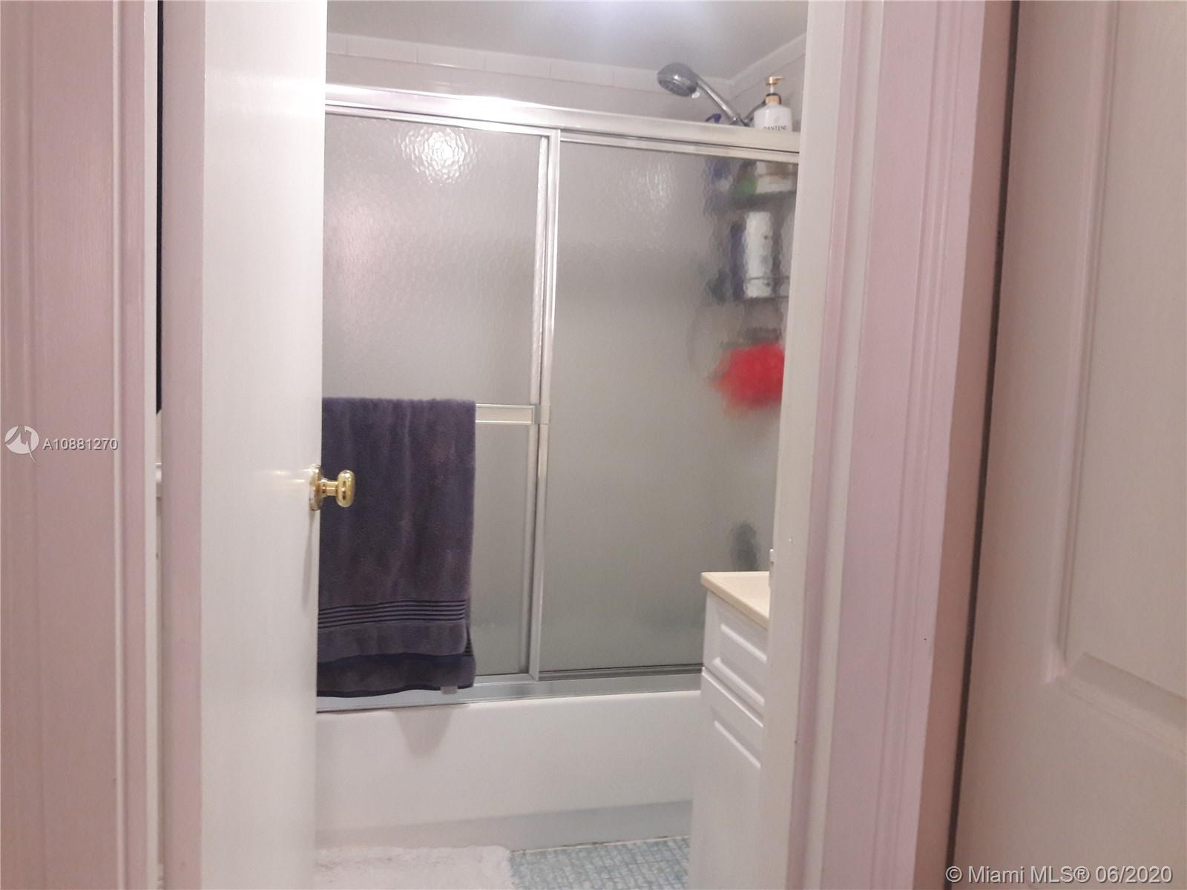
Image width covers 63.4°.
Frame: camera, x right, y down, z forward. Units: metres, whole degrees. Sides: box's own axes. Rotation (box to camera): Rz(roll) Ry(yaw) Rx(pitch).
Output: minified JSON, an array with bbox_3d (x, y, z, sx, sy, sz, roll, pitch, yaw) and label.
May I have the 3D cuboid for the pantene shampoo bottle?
[{"bbox_3d":[0.495,-0.857,2.648,0.102,0.307,0.072,3,6,3],"label":"pantene shampoo bottle"}]

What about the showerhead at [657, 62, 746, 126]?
[{"bbox_3d":[0.311,-0.994,2.709,0.274,0.157,0.100,1,6,-15],"label":"showerhead"}]

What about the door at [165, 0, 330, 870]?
[{"bbox_3d":[-0.413,0.103,1.197,0.035,2.030,0.620,2,6,-6],"label":"door"}]

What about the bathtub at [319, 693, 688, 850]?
[{"bbox_3d":[-0.276,0.790,2.761,1.520,0.392,0.760,1,6,-15],"label":"bathtub"}]

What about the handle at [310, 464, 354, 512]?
[{"bbox_3d":[-0.391,0.065,1.448,0.062,0.067,0.067,2,6,-6],"label":"handle"}]

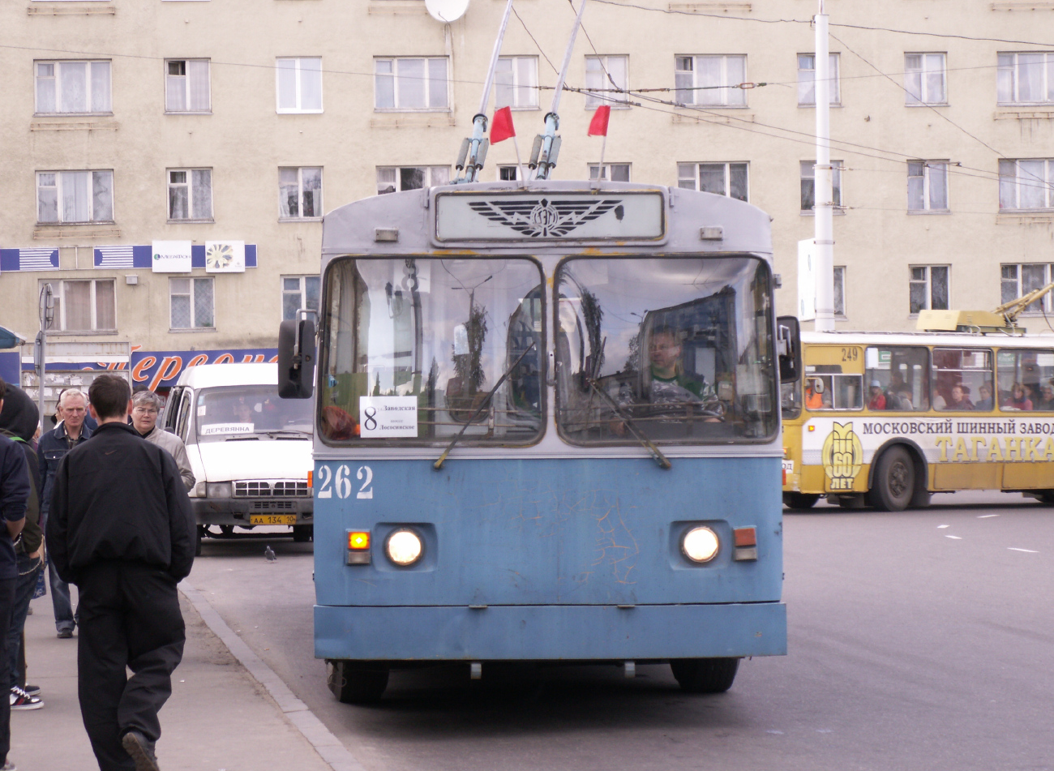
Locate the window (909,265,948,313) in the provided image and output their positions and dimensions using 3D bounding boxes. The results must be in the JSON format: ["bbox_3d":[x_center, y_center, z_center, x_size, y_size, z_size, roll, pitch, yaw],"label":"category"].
[{"bbox_3d":[11.127,-2.633,90.648,1.200,1.420,0.150,-1,0,-8],"label":"window"}]

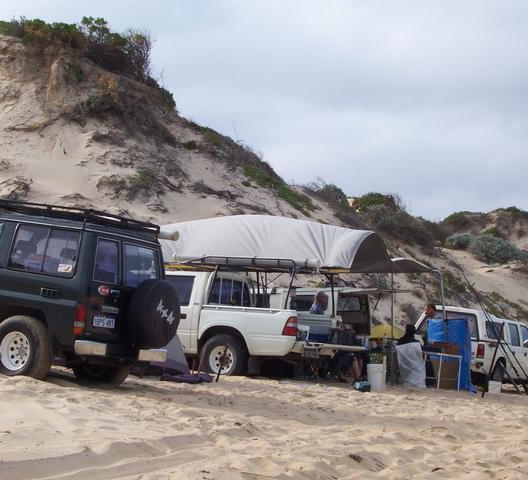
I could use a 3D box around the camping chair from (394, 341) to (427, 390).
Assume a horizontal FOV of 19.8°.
[{"bbox_3d":[2.918,2.500,30.200,0.600,0.880,0.600,5,-4,-10],"label":"camping chair"}]

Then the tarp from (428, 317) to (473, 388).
[{"bbox_3d":[3.768,2.326,30.800,0.930,1.450,0.450,3,-4,8],"label":"tarp"}]

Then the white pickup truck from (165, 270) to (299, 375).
[{"bbox_3d":[-1.253,1.301,23.443,4.850,1.720,1.700,1,-5,28],"label":"white pickup truck"}]

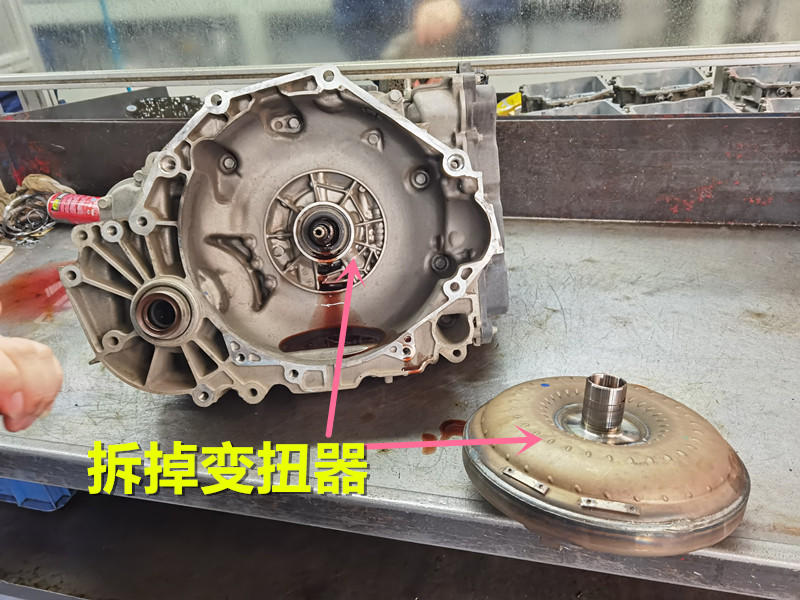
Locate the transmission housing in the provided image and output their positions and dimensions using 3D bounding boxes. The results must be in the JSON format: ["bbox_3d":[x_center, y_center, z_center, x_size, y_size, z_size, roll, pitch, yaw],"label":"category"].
[{"bbox_3d":[-0.118,-0.092,0.850,0.495,0.380,0.350,-2,6,0],"label":"transmission housing"}]

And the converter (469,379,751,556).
[{"bbox_3d":[0.197,0.131,0.616,0.262,0.113,0.262,1,17,0],"label":"converter"}]

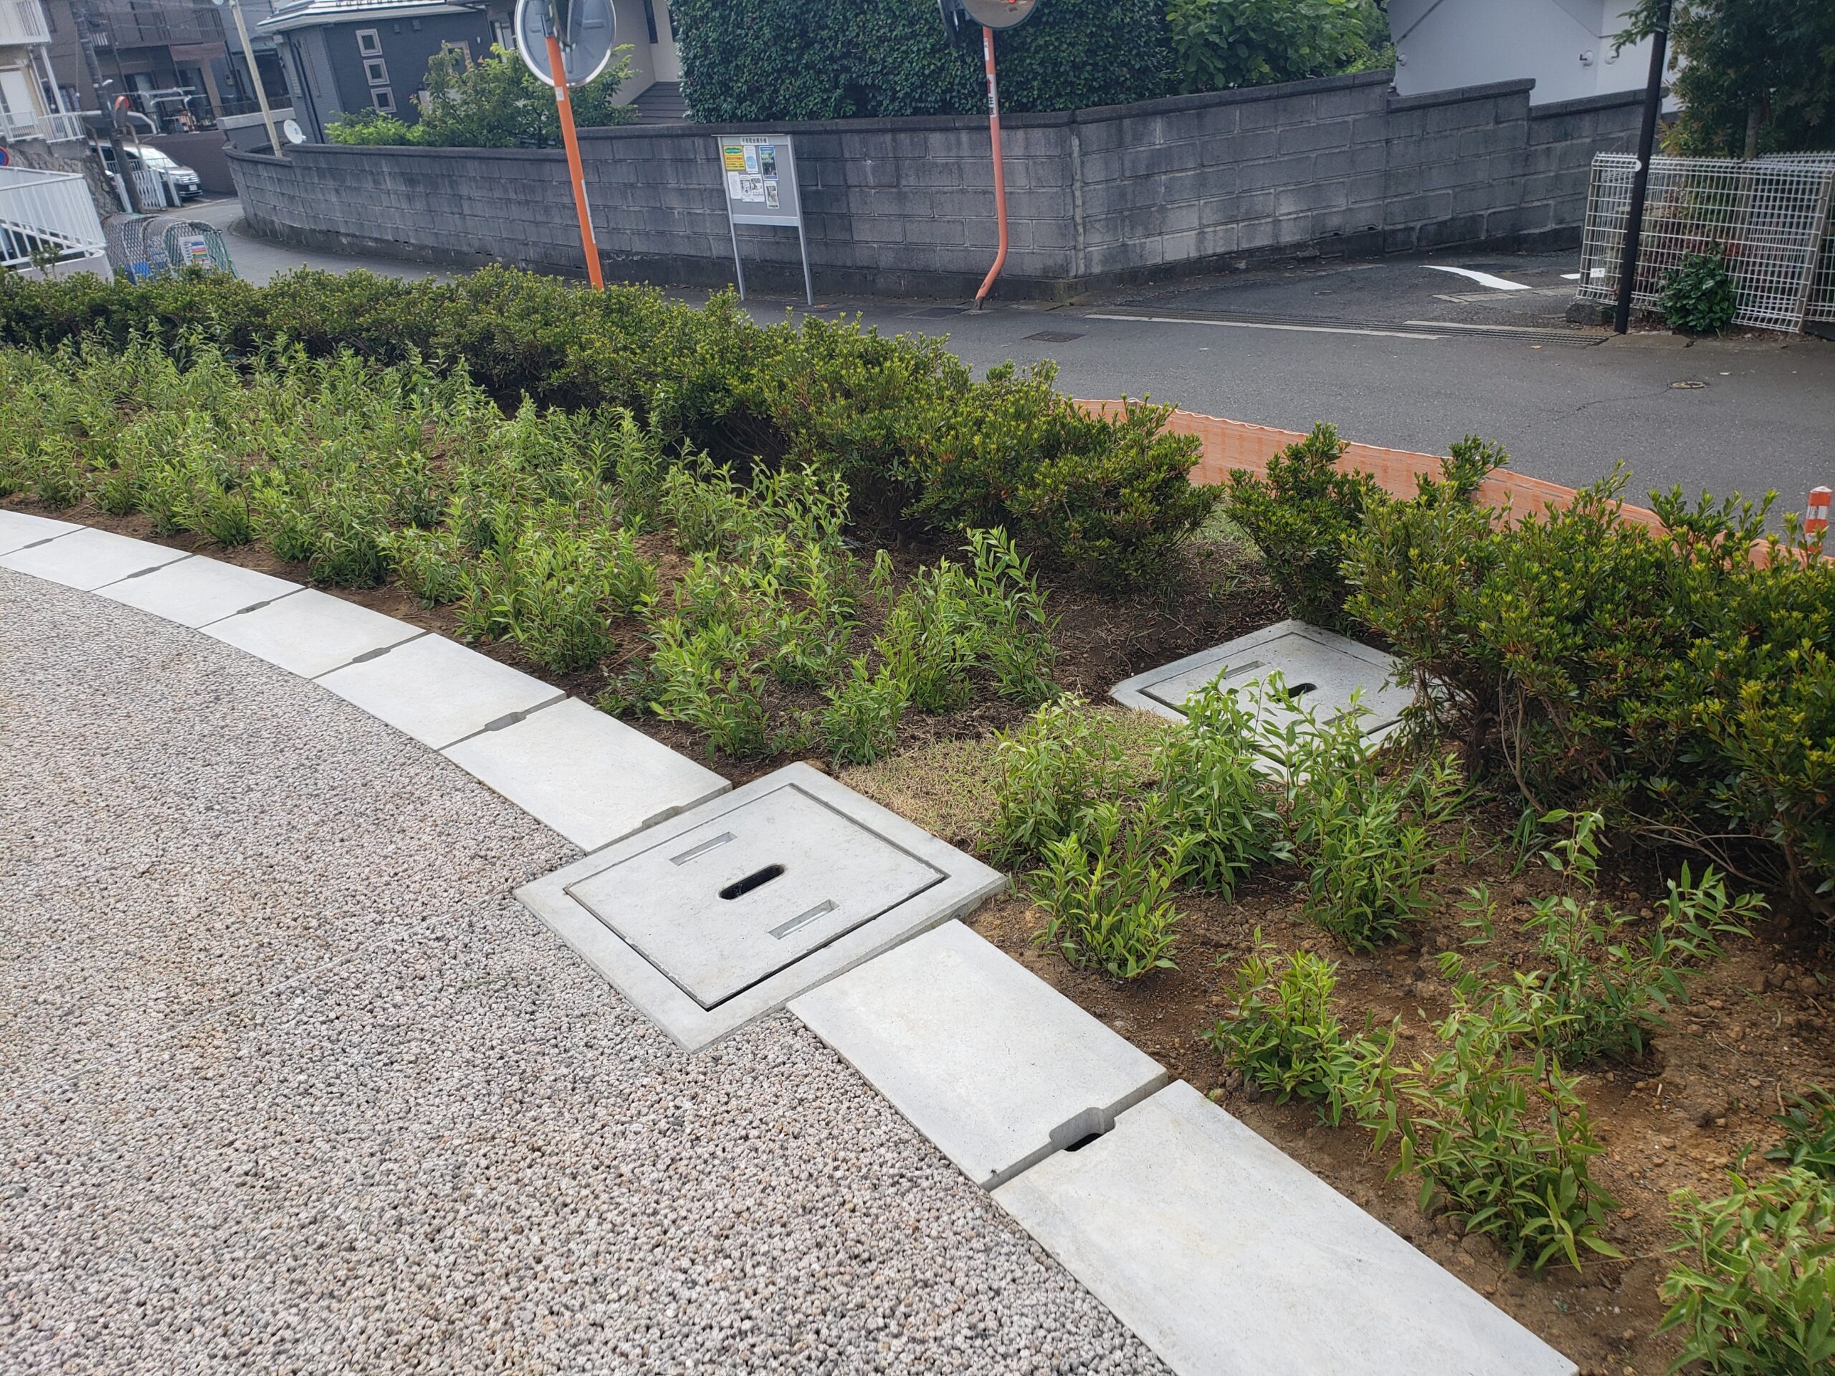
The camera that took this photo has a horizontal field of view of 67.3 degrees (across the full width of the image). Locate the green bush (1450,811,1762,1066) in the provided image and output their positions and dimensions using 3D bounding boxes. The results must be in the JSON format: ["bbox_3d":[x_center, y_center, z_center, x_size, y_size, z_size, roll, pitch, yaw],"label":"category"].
[{"bbox_3d":[0.966,0.352,1.955,0.390,0.345,0.300,9,30,27],"label":"green bush"}]

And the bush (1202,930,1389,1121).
[{"bbox_3d":[0.570,0.513,2.086,0.265,0.270,0.265,-6,25,0],"label":"bush"}]

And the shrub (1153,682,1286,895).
[{"bbox_3d":[0.519,0.178,2.376,0.221,0.394,0.199,0,27,12],"label":"shrub"}]

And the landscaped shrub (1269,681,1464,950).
[{"bbox_3d":[0.791,0.230,2.454,0.333,0.504,0.333,-6,25,0],"label":"landscaped shrub"}]

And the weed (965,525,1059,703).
[{"bbox_3d":[0.206,-0.154,3.069,0.206,0.423,0.186,-4,27,4],"label":"weed"}]

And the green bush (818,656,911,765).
[{"bbox_3d":[-0.121,0.055,3.188,0.203,0.253,0.203,-6,25,0],"label":"green bush"}]

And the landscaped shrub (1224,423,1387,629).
[{"bbox_3d":[1.097,-0.456,3.912,0.446,0.596,0.446,-6,25,0],"label":"landscaped shrub"}]

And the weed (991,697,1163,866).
[{"bbox_3d":[0.291,0.169,2.523,0.316,0.299,0.269,-3,27,6],"label":"weed"}]

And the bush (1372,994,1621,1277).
[{"bbox_3d":[0.658,0.484,1.534,0.266,0.341,0.240,-6,26,0],"label":"bush"}]

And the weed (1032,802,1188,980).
[{"bbox_3d":[0.310,0.321,2.209,0.258,0.284,0.232,-2,27,8],"label":"weed"}]

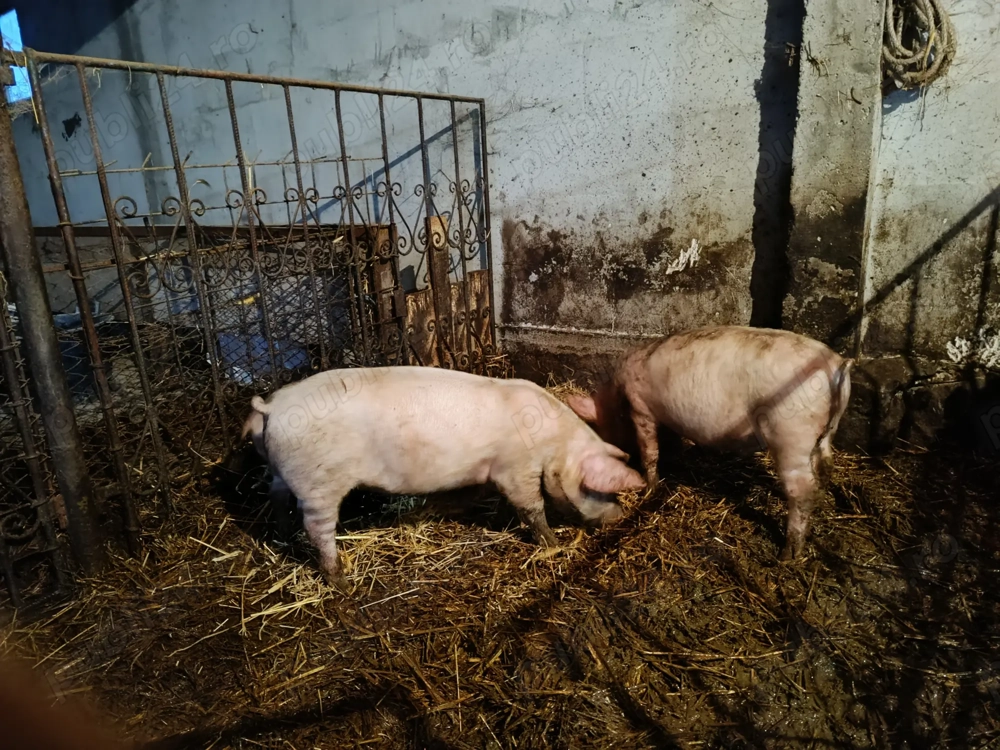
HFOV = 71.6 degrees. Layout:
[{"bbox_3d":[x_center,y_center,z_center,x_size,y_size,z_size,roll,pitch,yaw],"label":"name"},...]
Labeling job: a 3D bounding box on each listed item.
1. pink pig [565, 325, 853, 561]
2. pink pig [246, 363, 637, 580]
[{"bbox_3d":[0.695,0.121,2.674,0.345,0.667,1.208,-16,19,-41],"label":"pink pig"},{"bbox_3d":[-0.129,0.268,2.295,1.276,0.655,0.345,-7,15,-15],"label":"pink pig"}]

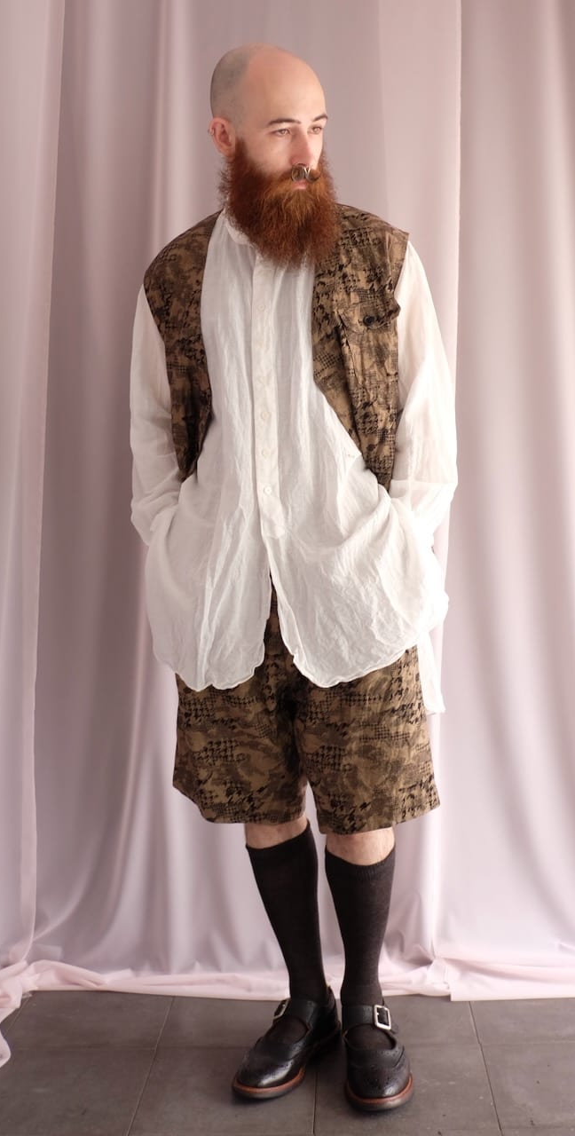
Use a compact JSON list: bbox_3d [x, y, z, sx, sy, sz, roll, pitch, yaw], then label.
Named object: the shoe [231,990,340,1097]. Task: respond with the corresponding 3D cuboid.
[{"bbox_3d":[0.005,0.845,1.563,0.109,0.097,0.278,2,6,37],"label":"shoe"}]

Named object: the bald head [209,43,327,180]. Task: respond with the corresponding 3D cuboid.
[{"bbox_3d":[-0.031,-0.705,1.358,0.165,0.225,0.205,-5,13,-36],"label":"bald head"}]

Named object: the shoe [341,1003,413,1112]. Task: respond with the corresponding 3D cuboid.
[{"bbox_3d":[0.161,0.842,1.549,0.110,0.097,0.278,-2,5,-3],"label":"shoe"}]

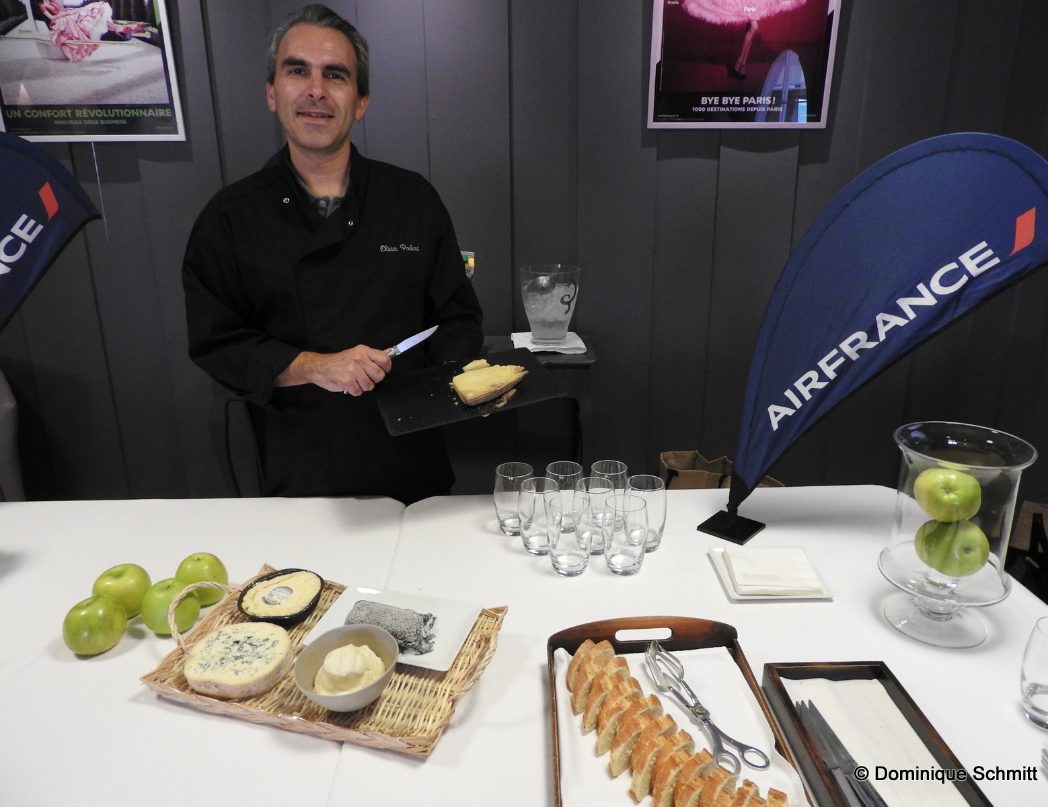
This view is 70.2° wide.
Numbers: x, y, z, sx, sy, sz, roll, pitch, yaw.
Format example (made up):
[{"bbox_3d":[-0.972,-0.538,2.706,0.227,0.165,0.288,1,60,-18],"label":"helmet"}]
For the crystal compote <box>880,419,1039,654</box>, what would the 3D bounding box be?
[{"bbox_3d":[0.586,0.183,1.029,0.169,0.268,0.169,-1,17,0],"label":"crystal compote"}]

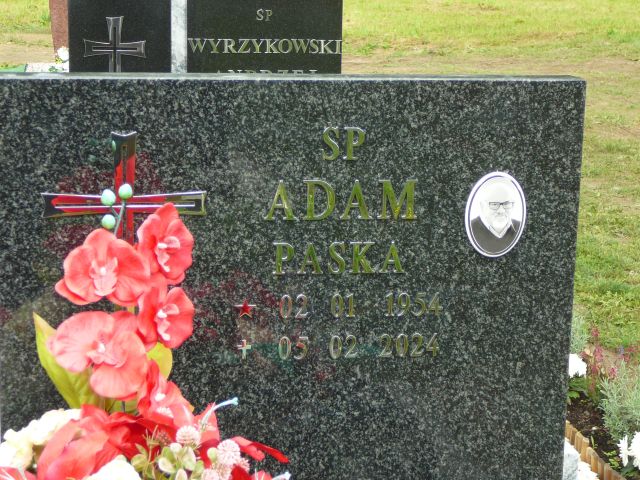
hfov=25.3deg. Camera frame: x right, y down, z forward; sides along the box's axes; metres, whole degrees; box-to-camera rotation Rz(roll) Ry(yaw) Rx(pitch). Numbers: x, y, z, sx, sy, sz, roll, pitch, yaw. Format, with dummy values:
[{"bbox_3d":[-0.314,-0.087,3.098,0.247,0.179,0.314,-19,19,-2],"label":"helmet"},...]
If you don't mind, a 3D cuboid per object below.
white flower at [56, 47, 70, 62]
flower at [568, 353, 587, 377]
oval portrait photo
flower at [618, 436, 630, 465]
[{"bbox_3d":[-1.436,-1.042,8.000,0.085,0.090,0.070,0,13,-3],"label":"white flower"},{"bbox_3d":[0.669,0.328,3.750,0.072,0.065,0.055,1,13,0],"label":"flower"},{"bbox_3d":[0.247,-0.036,2.000,0.088,0.123,0.010,-1,13,-7],"label":"oval portrait photo"},{"bbox_3d":[0.663,0.458,3.100,0.030,0.070,0.068,-3,13,-17],"label":"flower"}]

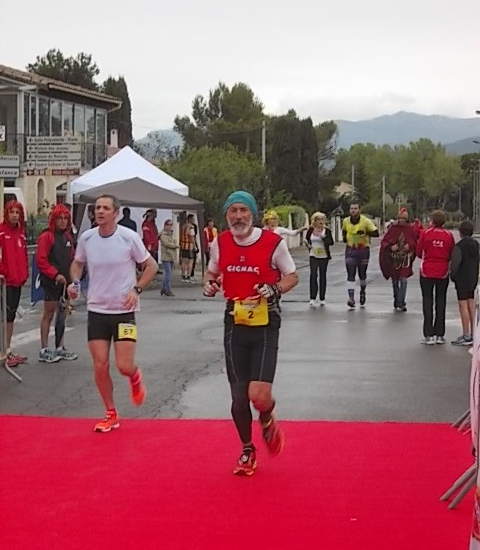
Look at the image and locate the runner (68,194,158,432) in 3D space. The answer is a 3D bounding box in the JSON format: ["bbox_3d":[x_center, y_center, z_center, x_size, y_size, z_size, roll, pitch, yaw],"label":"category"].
[{"bbox_3d":[-0.938,0.277,9.700,0.620,1.751,0.680,1,3,19],"label":"runner"}]

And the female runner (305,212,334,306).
[{"bbox_3d":[1.426,-0.281,23.400,0.520,1.667,0.380,0,2,-3],"label":"female runner"}]

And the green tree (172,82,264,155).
[{"bbox_3d":[-1.281,-7.028,82.000,6.000,10.119,6.000,0,2,0],"label":"green tree"}]

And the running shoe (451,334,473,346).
[{"bbox_3d":[2.726,0.804,16.120,0.290,0.130,0.110,1,3,15],"label":"running shoe"}]

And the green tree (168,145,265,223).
[{"bbox_3d":[-1.176,-3.683,63.000,4.800,5.065,4.800,0,2,0],"label":"green tree"}]

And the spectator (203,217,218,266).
[{"bbox_3d":[-0.806,-0.790,36.500,0.500,1.561,0.400,-1,3,-21],"label":"spectator"}]

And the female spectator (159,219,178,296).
[{"bbox_3d":[-1.477,-0.359,27.300,0.420,1.591,0.500,1,3,30],"label":"female spectator"}]

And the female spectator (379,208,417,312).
[{"bbox_3d":[2.676,-0.263,22.300,0.660,1.750,0.500,0,2,0],"label":"female spectator"}]

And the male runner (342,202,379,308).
[{"bbox_3d":[2.092,-0.346,22.700,0.620,1.833,0.600,0,2,9],"label":"male runner"}]

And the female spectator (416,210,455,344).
[{"bbox_3d":[2.428,0.025,16.300,0.540,1.664,0.400,-1,3,-20],"label":"female spectator"}]

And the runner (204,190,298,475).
[{"bbox_3d":[0.070,0.354,8.020,0.580,1.735,0.680,0,2,7],"label":"runner"}]

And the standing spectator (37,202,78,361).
[{"bbox_3d":[-2.002,0.082,14.400,0.520,1.722,0.450,-2,3,-37],"label":"standing spectator"}]

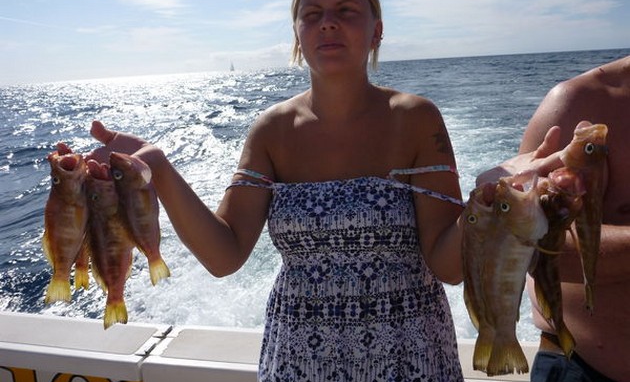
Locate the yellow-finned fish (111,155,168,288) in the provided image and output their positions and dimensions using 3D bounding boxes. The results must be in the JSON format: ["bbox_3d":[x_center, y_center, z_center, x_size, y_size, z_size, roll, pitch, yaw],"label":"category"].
[{"bbox_3d":[-0.324,0.054,0.950,0.076,0.247,0.048,-10,12,-9],"label":"yellow-finned fish"}]

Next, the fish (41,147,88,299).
[{"bbox_3d":[-0.475,0.067,0.970,0.082,0.302,0.050,5,12,-18],"label":"fish"}]

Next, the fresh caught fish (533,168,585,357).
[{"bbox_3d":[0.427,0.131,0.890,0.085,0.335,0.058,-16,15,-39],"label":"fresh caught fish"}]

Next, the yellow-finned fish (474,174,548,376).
[{"bbox_3d":[0.319,0.138,0.830,0.092,0.315,0.055,4,15,26],"label":"yellow-finned fish"}]

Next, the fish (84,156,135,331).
[{"bbox_3d":[-0.389,0.105,0.960,0.084,0.319,0.052,-5,12,-13],"label":"fish"}]

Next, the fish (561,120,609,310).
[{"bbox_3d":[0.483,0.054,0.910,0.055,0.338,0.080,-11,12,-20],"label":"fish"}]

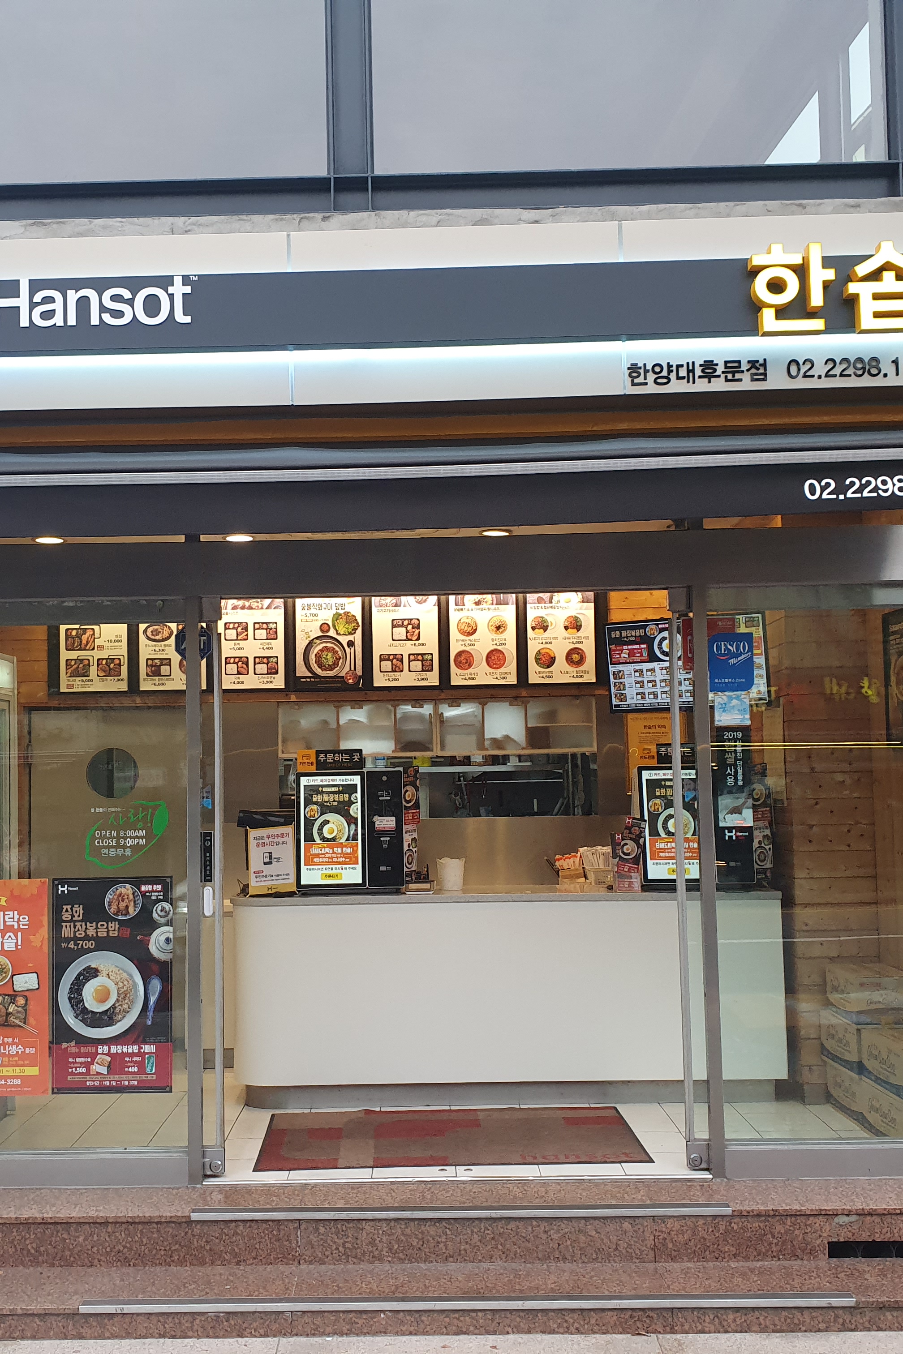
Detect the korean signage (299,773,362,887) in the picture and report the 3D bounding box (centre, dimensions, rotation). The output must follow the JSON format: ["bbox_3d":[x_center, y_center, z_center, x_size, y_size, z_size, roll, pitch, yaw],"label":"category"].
[{"bbox_3d":[-0.545,0.690,6.125,0.285,0.505,0.060,-1,-4,1],"label":"korean signage"}]

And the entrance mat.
[{"bbox_3d":[-0.009,1.817,5.375,1.465,0.012,0.800,-1,-3,-2],"label":"entrance mat"}]

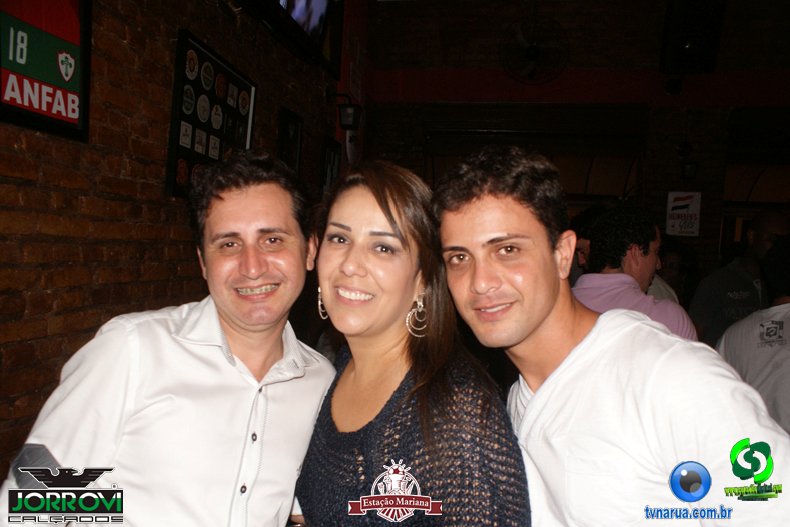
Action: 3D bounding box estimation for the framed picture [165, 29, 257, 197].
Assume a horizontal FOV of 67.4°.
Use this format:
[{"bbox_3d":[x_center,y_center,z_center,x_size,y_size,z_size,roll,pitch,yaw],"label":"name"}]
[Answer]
[{"bbox_3d":[-0.712,-0.526,2.373,0.029,0.567,0.660,5,2,7],"label":"framed picture"}]

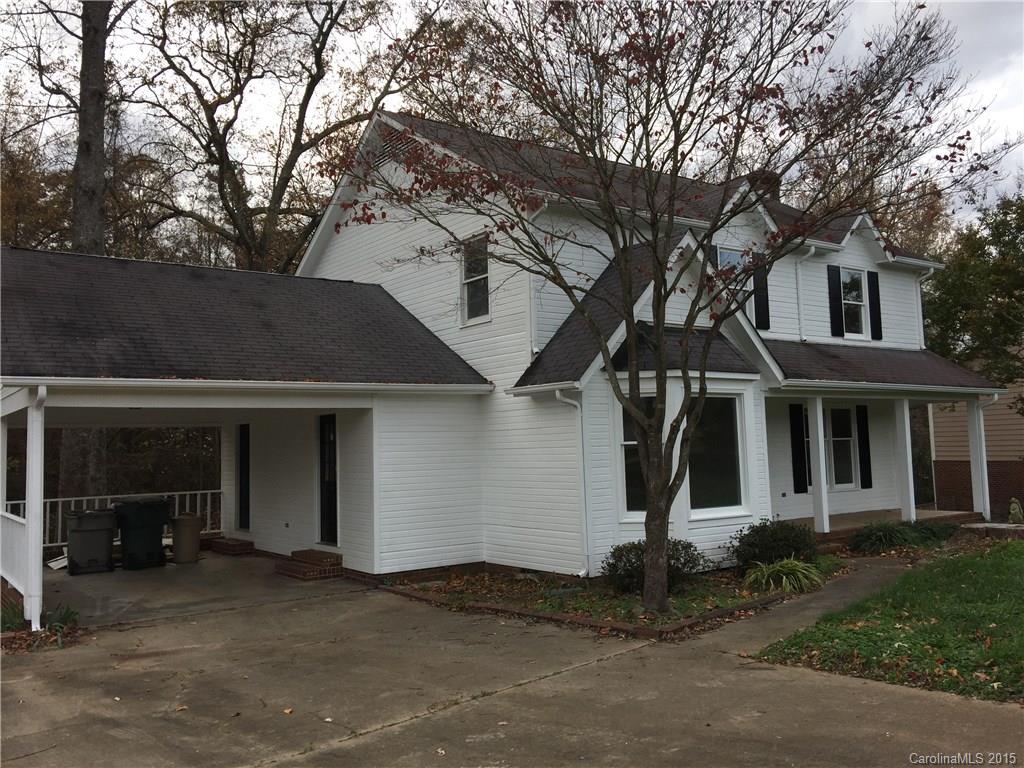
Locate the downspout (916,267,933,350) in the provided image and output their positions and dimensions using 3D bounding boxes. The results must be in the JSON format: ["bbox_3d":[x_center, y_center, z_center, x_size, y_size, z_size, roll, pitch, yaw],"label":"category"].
[{"bbox_3d":[8.648,-1.563,17.841,0.099,1.650,0.352,1,-6,-33],"label":"downspout"}]

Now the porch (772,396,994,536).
[{"bbox_3d":[6.102,1.421,15.660,6.176,2.298,2.059,1,-6,-33],"label":"porch"}]

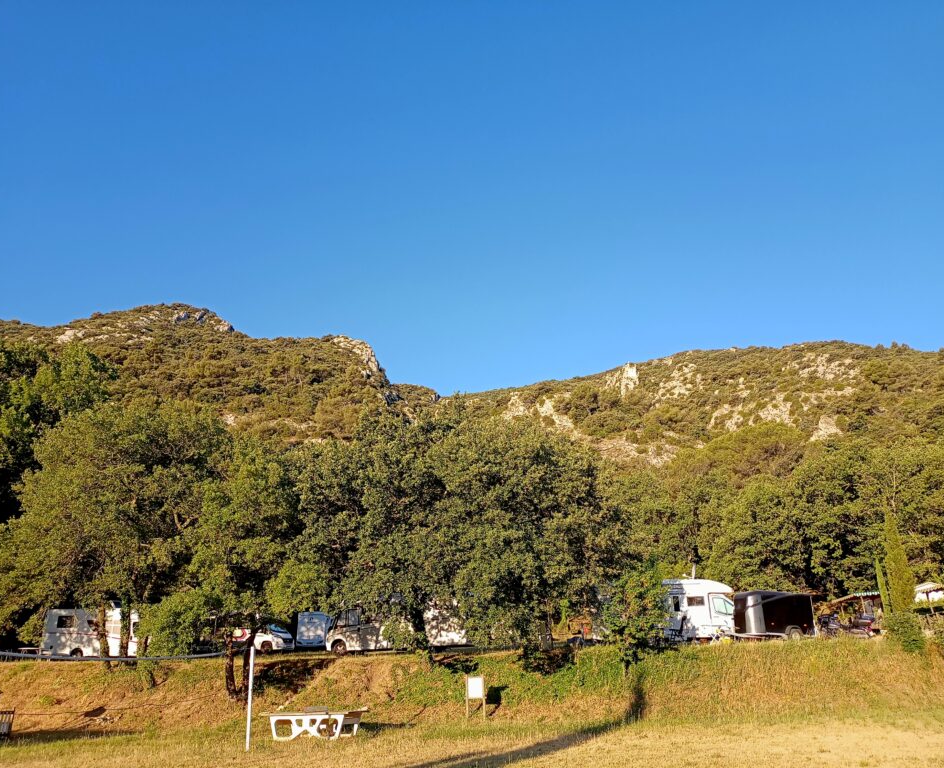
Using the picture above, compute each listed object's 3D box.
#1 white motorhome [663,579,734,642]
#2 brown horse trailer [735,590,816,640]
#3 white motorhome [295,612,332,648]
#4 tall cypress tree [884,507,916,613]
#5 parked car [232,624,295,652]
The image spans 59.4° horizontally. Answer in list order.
[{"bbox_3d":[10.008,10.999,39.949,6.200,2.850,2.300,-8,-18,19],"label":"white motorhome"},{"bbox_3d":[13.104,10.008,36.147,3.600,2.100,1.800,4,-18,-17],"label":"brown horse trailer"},{"bbox_3d":[-11.184,19.311,65.066,2.300,2.850,6.800,-5,-16,13],"label":"white motorhome"},{"bbox_3d":[23.248,10.055,45.353,1.500,6.600,1.500,-2,-17,0],"label":"tall cypress tree"},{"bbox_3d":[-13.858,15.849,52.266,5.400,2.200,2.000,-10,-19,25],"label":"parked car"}]

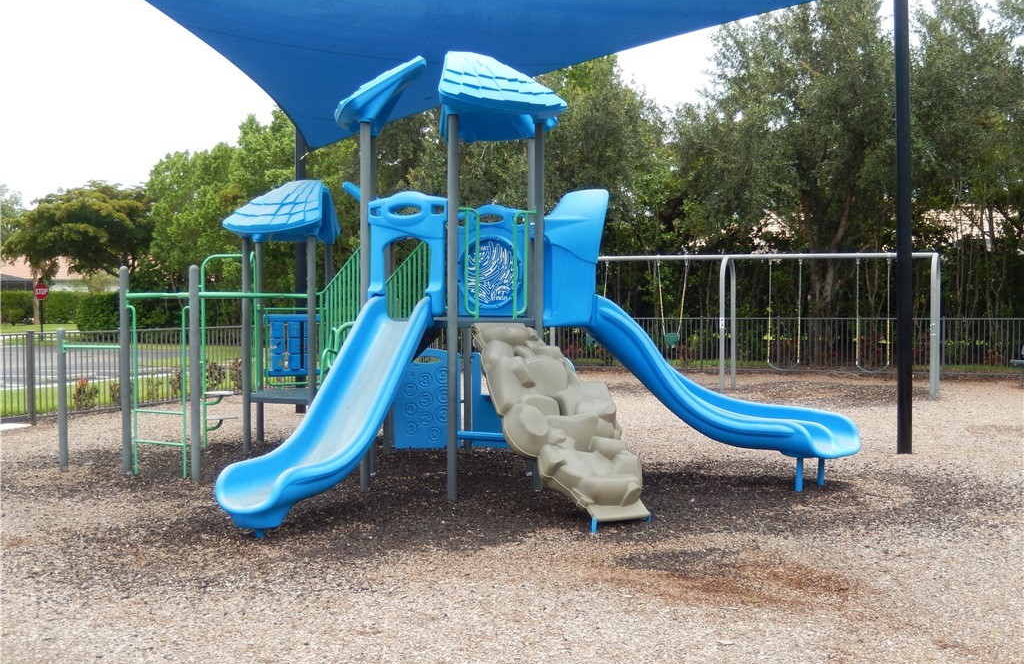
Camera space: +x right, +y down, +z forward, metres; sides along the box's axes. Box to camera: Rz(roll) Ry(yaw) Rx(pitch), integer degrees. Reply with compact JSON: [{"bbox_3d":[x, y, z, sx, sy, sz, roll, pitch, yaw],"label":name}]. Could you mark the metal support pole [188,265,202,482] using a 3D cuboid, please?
[{"bbox_3d":[-2.969,0.393,11.351,0.095,2.029,0.095,0,2,0],"label":"metal support pole"}]

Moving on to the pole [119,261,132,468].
[{"bbox_3d":[-3.756,0.379,11.798,0.095,2.031,0.095,0,2,0],"label":"pole"}]

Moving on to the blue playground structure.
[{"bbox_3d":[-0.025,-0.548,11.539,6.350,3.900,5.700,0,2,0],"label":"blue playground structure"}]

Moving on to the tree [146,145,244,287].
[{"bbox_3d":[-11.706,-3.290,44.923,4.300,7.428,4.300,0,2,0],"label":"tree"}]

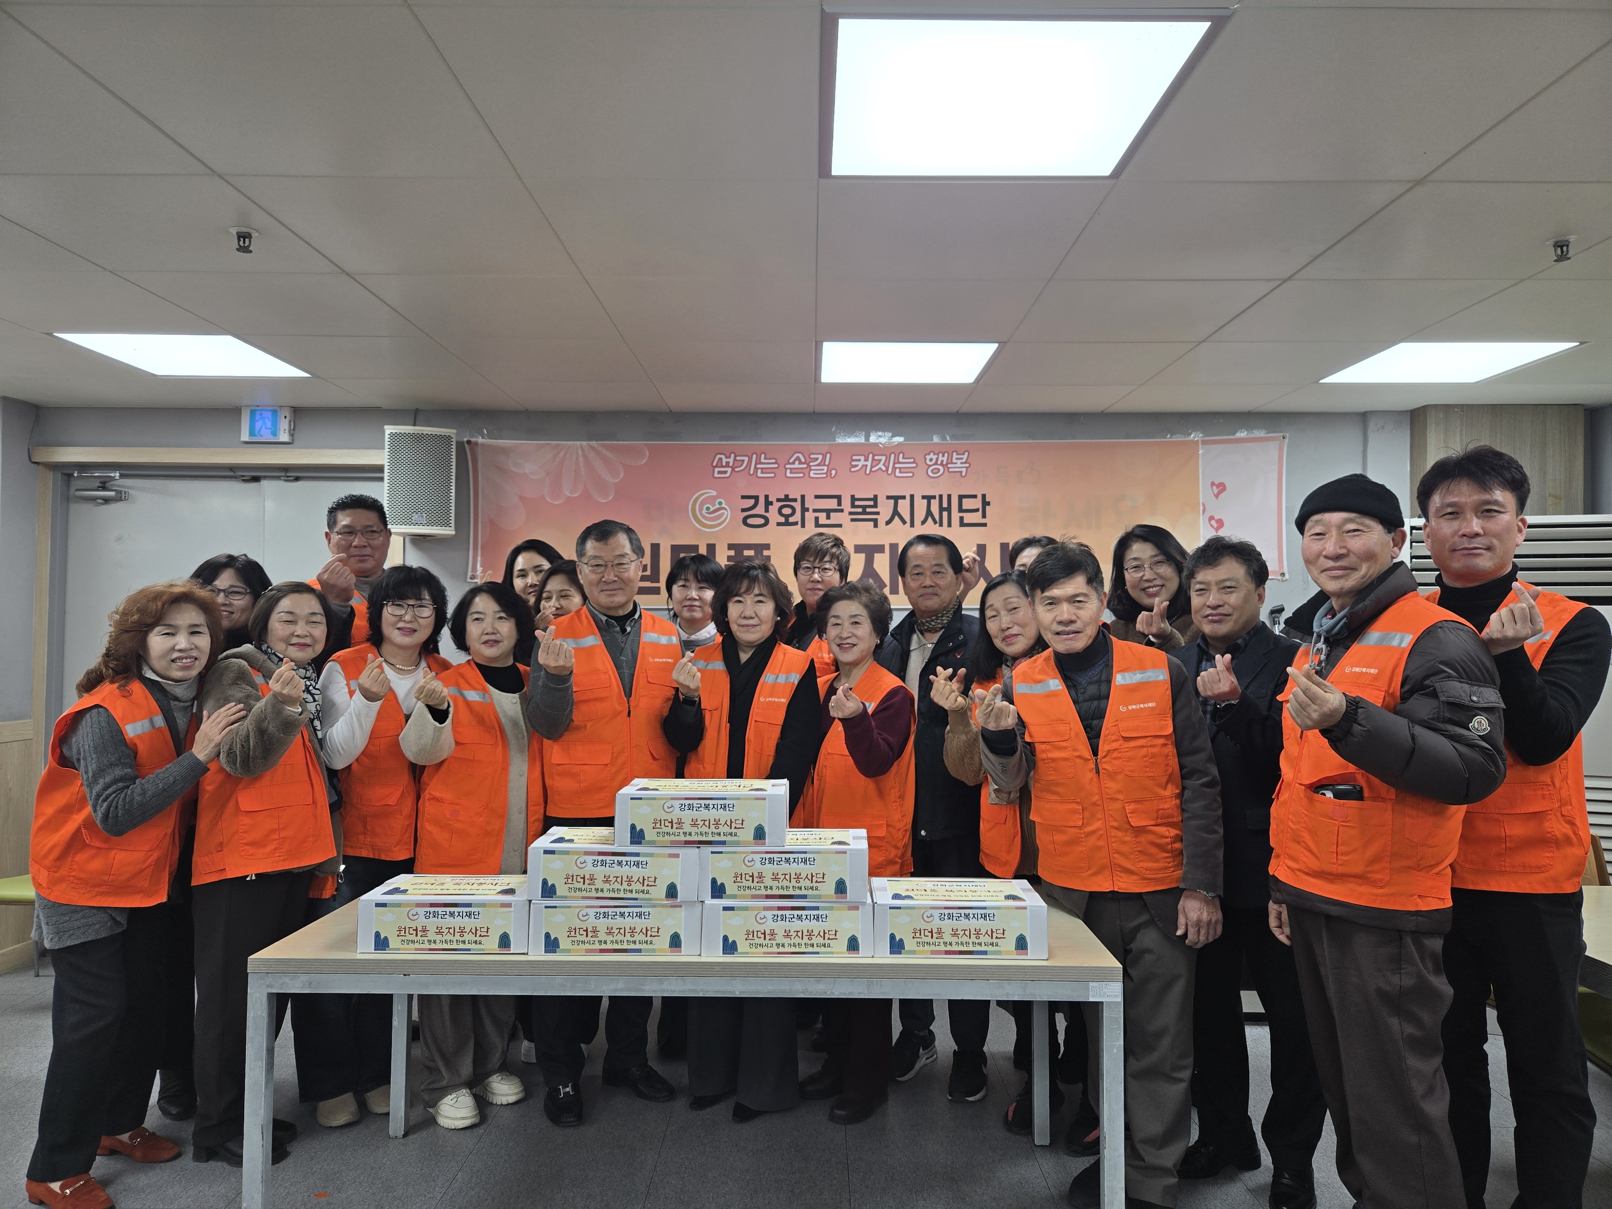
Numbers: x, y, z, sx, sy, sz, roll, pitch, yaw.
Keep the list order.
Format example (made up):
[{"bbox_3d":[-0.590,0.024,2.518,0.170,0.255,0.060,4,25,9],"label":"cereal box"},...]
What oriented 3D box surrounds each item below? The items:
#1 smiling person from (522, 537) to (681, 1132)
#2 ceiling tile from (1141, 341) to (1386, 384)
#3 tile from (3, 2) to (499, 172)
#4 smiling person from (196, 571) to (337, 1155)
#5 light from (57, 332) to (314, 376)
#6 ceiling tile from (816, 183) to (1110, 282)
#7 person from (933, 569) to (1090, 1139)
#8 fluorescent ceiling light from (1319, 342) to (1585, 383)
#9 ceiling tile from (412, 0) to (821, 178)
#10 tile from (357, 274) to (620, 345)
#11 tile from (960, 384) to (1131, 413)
[{"bbox_3d":[-0.587,0.607,3.130,0.500,1.706,0.420,1,-1,-8],"label":"smiling person"},{"bbox_3d":[1.532,-0.819,3.628,0.600,0.020,0.600,0,-1,0],"label":"ceiling tile"},{"bbox_3d":[-0.875,-0.865,1.835,0.600,0.020,0.600,0,-1,0],"label":"tile"},{"bbox_3d":[-1.434,0.687,2.840,0.410,1.500,0.360,2,-2,-45],"label":"smiling person"},{"bbox_3d":[-2.067,-0.857,3.639,0.580,0.050,0.580,0,-1,0],"label":"light"},{"bbox_3d":[0.326,-0.850,2.435,0.600,0.020,0.600,0,-1,0],"label":"ceiling tile"},{"bbox_3d":[0.608,0.700,3.046,0.500,1.590,0.420,0,-1,9],"label":"person"},{"bbox_3d":[2.132,-0.820,3.599,0.590,0.040,0.590,0,-1,0],"label":"fluorescent ceiling light"},{"bbox_3d":[-0.277,-0.865,1.838,0.600,0.020,0.600,0,-1,0],"label":"ceiling tile"},{"bbox_3d":[-0.871,-0.846,3.034,0.600,0.020,0.600,0,-1,0],"label":"tile"},{"bbox_3d":[0.934,-0.808,4.173,0.600,0.020,0.506,0,-1,0],"label":"tile"}]

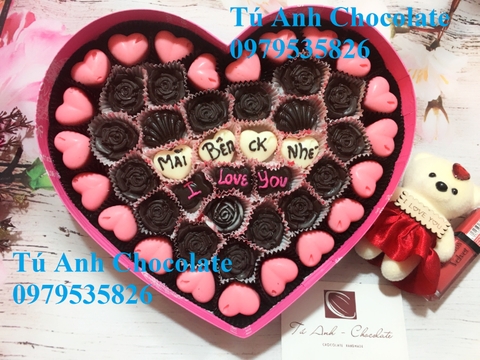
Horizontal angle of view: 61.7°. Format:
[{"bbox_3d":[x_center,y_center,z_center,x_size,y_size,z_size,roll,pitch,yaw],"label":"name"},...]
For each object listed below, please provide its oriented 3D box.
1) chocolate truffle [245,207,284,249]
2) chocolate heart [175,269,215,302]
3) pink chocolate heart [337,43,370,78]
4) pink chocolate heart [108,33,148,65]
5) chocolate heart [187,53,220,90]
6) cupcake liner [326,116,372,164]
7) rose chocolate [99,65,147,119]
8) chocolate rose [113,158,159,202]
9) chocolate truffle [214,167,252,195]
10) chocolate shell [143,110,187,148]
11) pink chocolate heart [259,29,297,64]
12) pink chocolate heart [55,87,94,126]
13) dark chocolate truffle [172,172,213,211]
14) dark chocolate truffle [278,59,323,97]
[{"bbox_3d":[0.018,0.035,0.287,0.028,0.016,0.029,0,86,0],"label":"chocolate truffle"},{"bbox_3d":[-0.033,0.081,0.303,0.030,0.014,0.027,43,85,4],"label":"chocolate heart"},{"bbox_3d":[0.091,-0.096,0.323,0.027,0.014,0.030,-41,85,-4],"label":"pink chocolate heart"},{"bbox_3d":[-0.084,-0.098,0.299,0.029,0.013,0.025,-6,84,-2],"label":"pink chocolate heart"},{"bbox_3d":[-0.027,-0.081,0.299,0.025,0.013,0.029,-8,85,-3],"label":"chocolate heart"},{"bbox_3d":[0.083,-0.029,0.314,0.036,0.020,0.038,2,82,0],"label":"cupcake liner"},{"bbox_3d":[-0.087,-0.067,0.302,0.035,0.020,0.035,-3,78,-3],"label":"rose chocolate"},{"bbox_3d":[-0.075,0.000,0.286,0.030,0.016,0.030,0,84,-2],"label":"chocolate rose"},{"bbox_3d":[-0.005,0.001,0.310,0.026,0.014,0.026,0,82,-1],"label":"chocolate truffle"},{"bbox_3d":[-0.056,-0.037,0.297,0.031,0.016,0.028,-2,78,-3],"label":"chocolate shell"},{"bbox_3d":[0.030,-0.107,0.324,0.030,0.014,0.027,-2,84,0],"label":"pink chocolate heart"},{"bbox_3d":[-0.121,-0.054,0.296,0.025,0.013,0.029,17,86,1],"label":"pink chocolate heart"},{"bbox_3d":[-0.034,0.008,0.288,0.026,0.014,0.028,-41,83,-10],"label":"dark chocolate truffle"},{"bbox_3d":[0.049,-0.081,0.321,0.031,0.016,0.031,1,84,0],"label":"dark chocolate truffle"}]

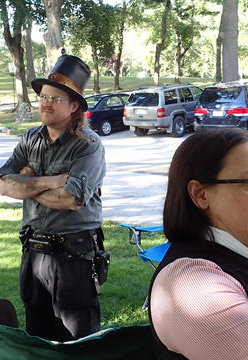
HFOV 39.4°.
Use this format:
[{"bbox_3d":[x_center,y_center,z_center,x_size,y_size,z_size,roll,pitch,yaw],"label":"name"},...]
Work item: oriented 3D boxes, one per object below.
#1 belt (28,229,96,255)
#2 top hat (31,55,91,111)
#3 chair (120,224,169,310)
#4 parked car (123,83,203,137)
[{"bbox_3d":[-0.310,0.290,1.750,0.360,0.085,0.270,7,13,29],"label":"belt"},{"bbox_3d":[-0.290,-0.464,1.650,0.290,0.170,0.320,10,-9,40],"label":"top hat"},{"bbox_3d":[0.350,0.540,2.940,0.620,0.880,0.800,1,12,6],"label":"chair"},{"bbox_3d":[2.060,-2.580,12.900,1.800,1.700,4.500,10,19,40],"label":"parked car"}]

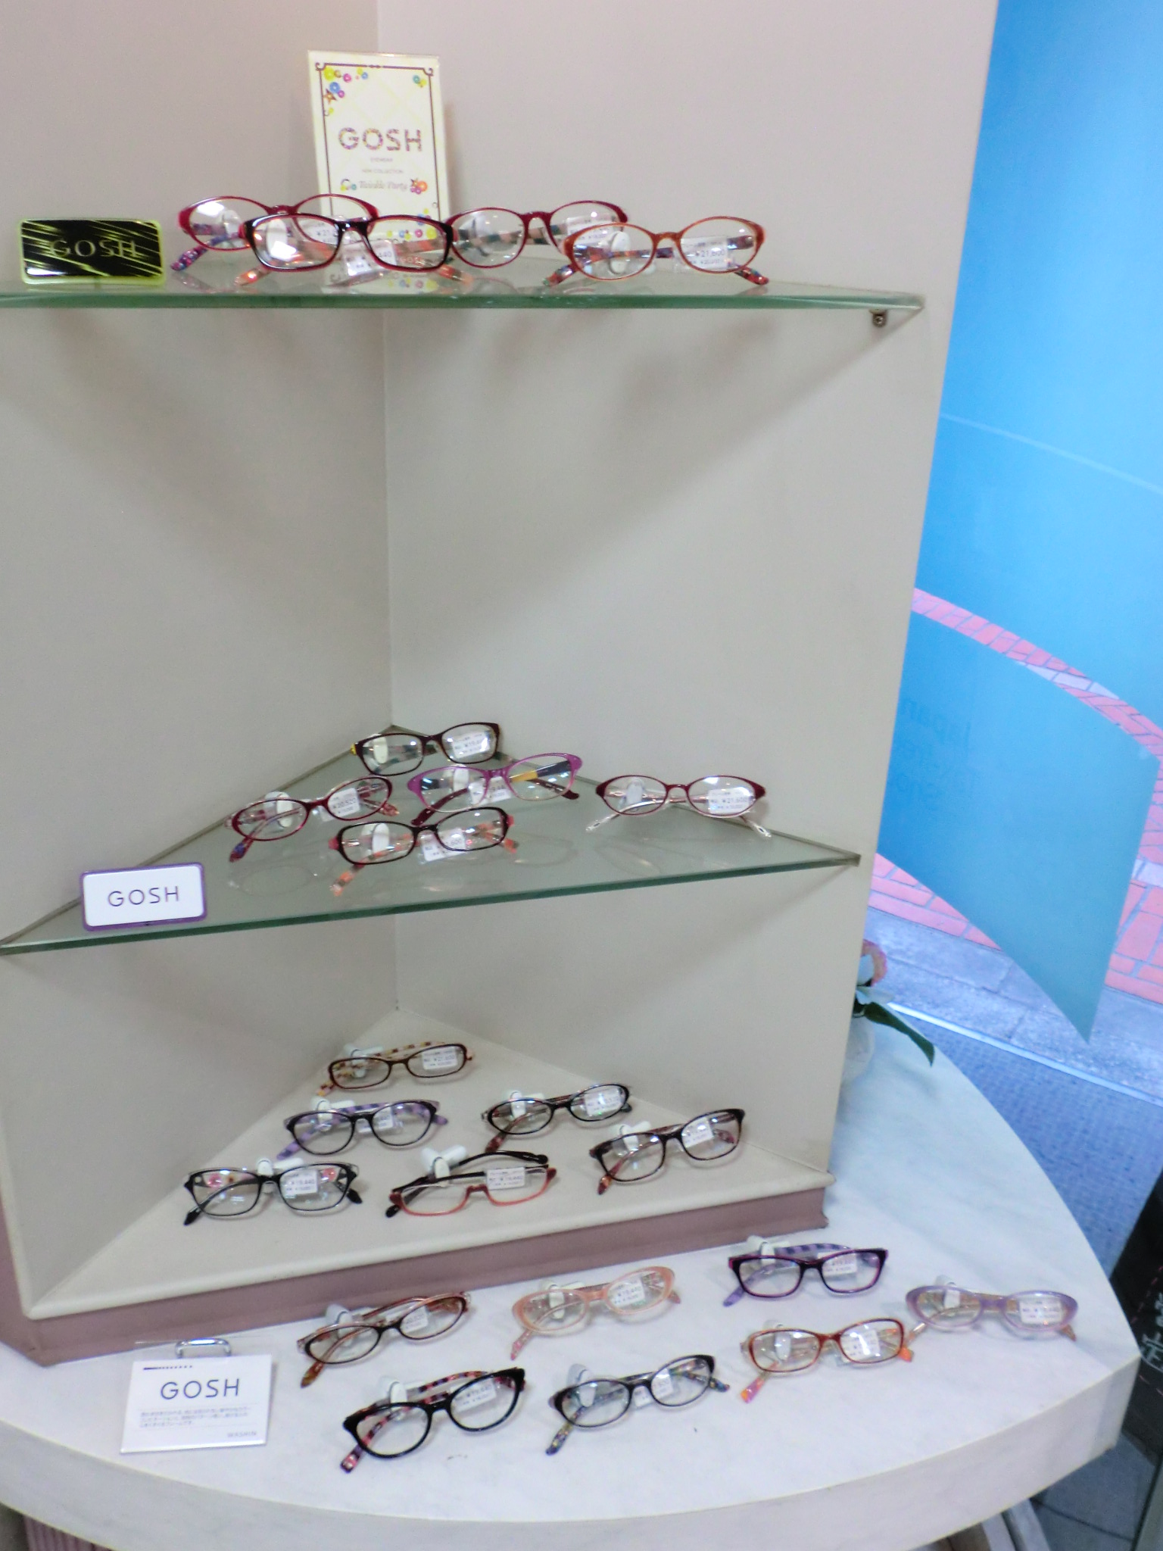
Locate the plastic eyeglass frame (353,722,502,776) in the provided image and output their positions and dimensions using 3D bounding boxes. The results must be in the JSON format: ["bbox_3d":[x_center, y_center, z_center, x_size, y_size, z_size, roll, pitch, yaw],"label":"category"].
[{"bbox_3d":[-0.130,-0.024,1.203,0.132,0.044,0.041,-7,14,-20],"label":"plastic eyeglass frame"}]

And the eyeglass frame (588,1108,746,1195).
[{"bbox_3d":[0.073,0.313,1.227,0.142,0.047,0.042,-7,14,-20],"label":"eyeglass frame"}]

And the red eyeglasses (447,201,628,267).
[{"bbox_3d":[-0.032,-0.370,0.979,0.138,0.046,0.042,-8,15,-22],"label":"red eyeglasses"}]

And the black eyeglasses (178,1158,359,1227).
[{"bbox_3d":[-0.249,0.333,1.159,0.138,0.044,0.036,-2,8,-10],"label":"black eyeglasses"}]

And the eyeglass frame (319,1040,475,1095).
[{"bbox_3d":[-0.166,0.267,1.308,0.133,0.040,0.036,-5,8,-15],"label":"eyeglass frame"}]

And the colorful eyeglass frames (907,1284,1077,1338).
[{"bbox_3d":[0.321,0.424,1.135,0.137,0.043,0.036,3,7,0],"label":"colorful eyeglass frames"}]

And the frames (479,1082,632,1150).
[{"bbox_3d":[-0.021,0.295,1.260,0.134,0.042,0.036,-5,8,-15],"label":"frames"}]

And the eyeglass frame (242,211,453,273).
[{"bbox_3d":[-0.147,-0.334,0.911,0.140,0.042,0.037,-4,8,-13],"label":"eyeglass frame"}]

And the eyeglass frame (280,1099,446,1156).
[{"bbox_3d":[-0.187,0.298,1.233,0.138,0.045,0.042,-4,13,-13],"label":"eyeglass frame"}]

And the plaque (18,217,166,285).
[{"bbox_3d":[-0.285,-0.305,0.834,0.079,0.039,0.014,-5,4,-15],"label":"plaque"}]

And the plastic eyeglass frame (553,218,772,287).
[{"bbox_3d":[0.048,-0.333,0.922,0.142,0.043,0.037,-4,8,-14],"label":"plastic eyeglass frame"}]

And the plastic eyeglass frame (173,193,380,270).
[{"bbox_3d":[-0.200,-0.358,0.941,0.139,0.047,0.042,-7,14,-20],"label":"plastic eyeglass frame"}]

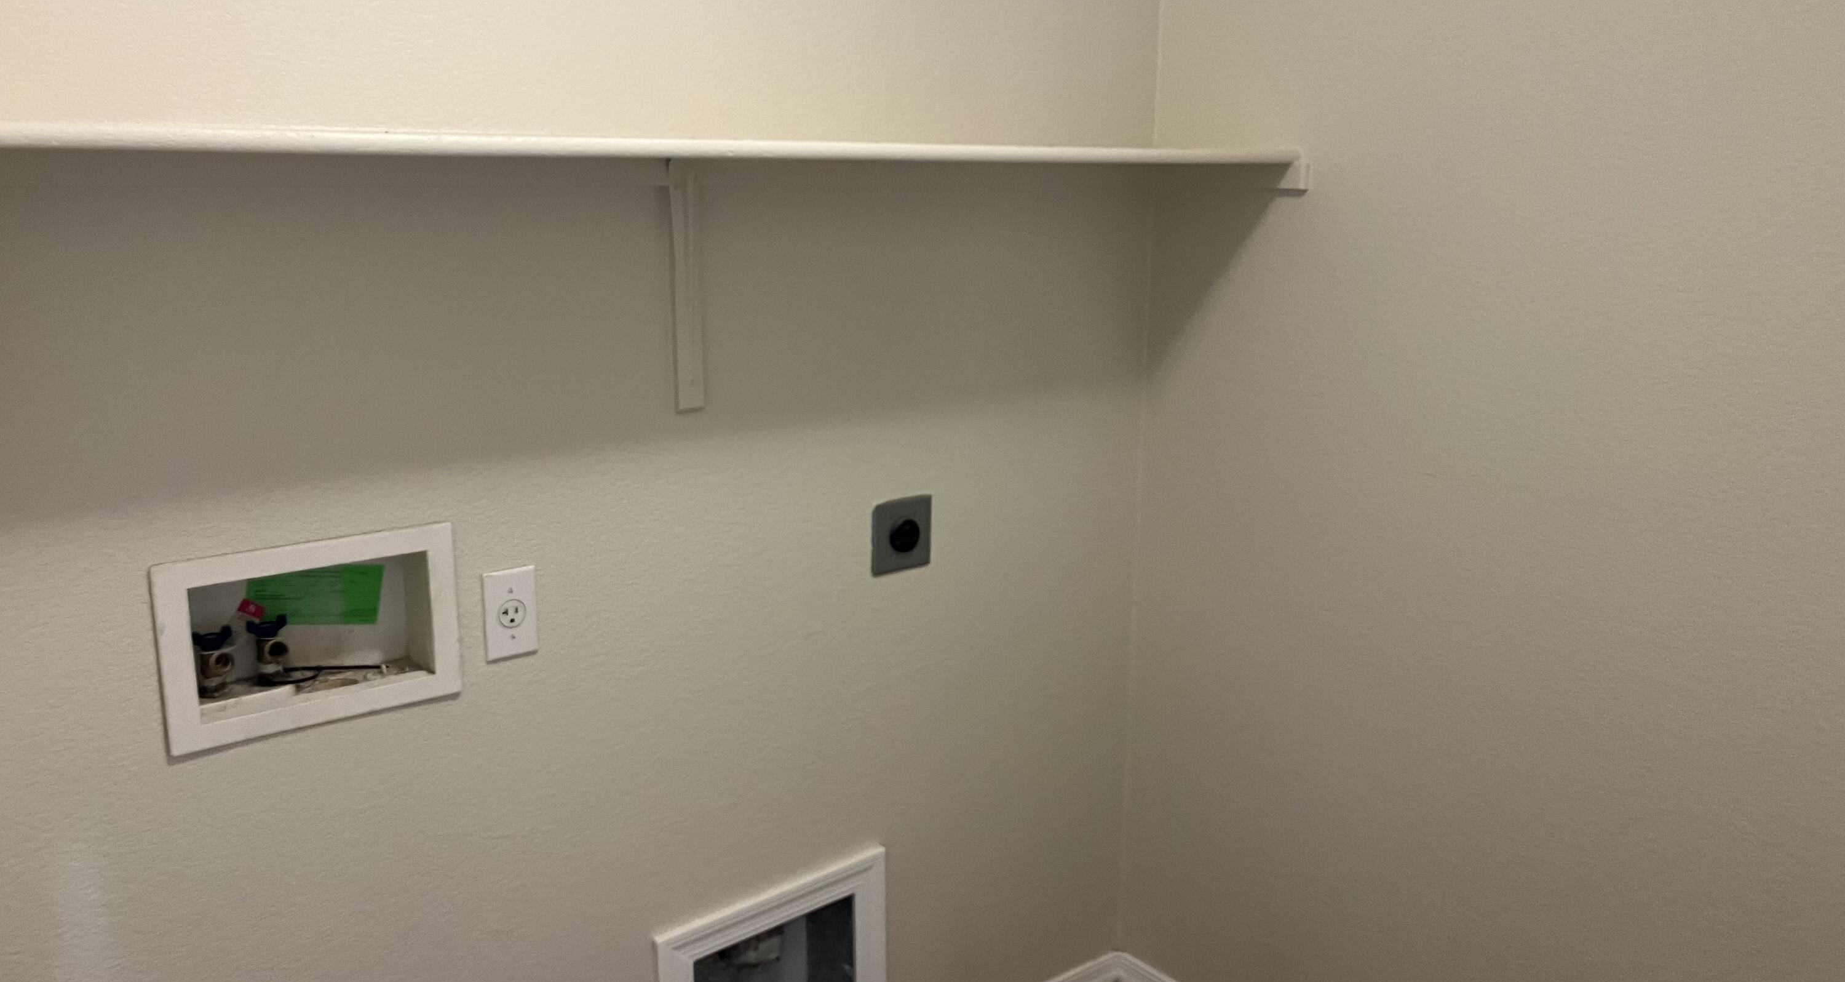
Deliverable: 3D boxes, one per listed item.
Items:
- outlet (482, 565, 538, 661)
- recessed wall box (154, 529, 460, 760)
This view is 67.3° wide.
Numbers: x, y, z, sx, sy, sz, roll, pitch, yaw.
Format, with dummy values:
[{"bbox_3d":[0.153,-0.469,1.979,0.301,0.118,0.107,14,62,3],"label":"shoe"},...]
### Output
[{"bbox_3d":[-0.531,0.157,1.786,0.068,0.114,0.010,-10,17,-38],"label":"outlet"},{"bbox_3d":[-0.741,0.159,1.666,0.329,0.220,0.102,-10,17,-38],"label":"recessed wall box"}]

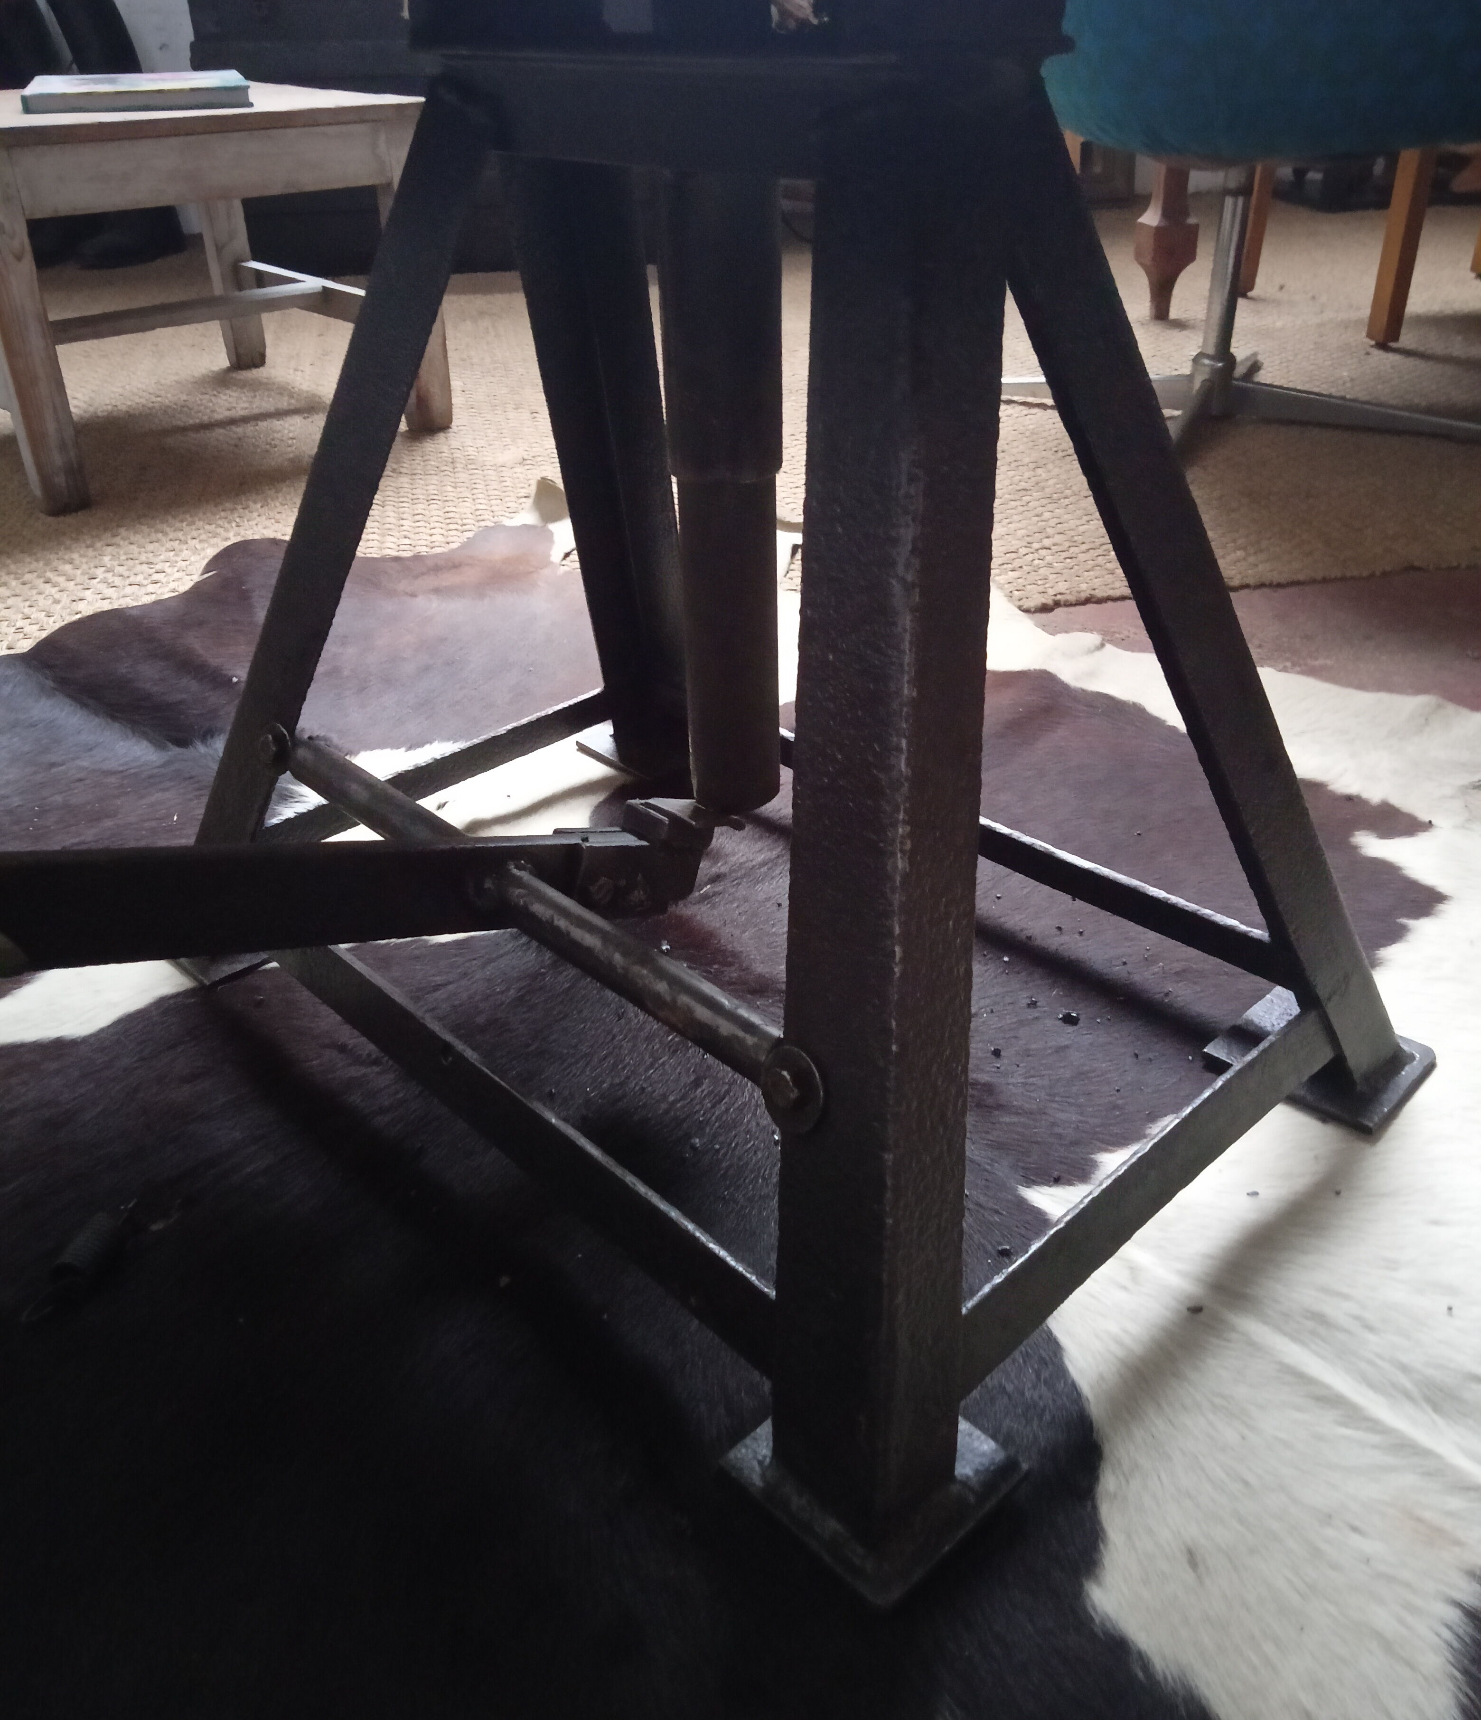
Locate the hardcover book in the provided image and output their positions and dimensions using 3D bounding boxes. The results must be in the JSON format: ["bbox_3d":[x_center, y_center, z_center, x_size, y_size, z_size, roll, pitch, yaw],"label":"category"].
[{"bbox_3d":[-0.761,-0.975,1.881,0.254,0.021,0.319,-13,33,-20],"label":"hardcover book"}]

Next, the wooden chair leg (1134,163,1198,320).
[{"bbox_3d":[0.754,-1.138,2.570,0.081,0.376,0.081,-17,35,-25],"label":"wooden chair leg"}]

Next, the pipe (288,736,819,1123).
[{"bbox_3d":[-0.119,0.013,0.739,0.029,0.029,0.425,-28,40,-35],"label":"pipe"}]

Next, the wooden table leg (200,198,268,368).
[{"bbox_3d":[-0.803,-0.962,2.297,0.050,0.373,0.050,-25,39,-35],"label":"wooden table leg"}]

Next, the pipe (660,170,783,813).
[{"bbox_3d":[-0.005,-0.188,0.751,0.056,0.361,0.056,-1,32,1],"label":"pipe"}]

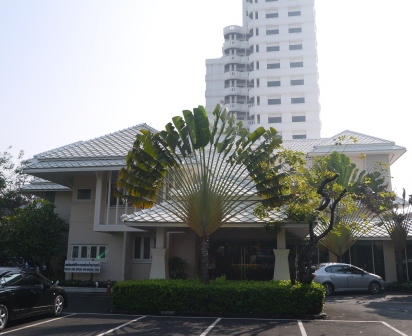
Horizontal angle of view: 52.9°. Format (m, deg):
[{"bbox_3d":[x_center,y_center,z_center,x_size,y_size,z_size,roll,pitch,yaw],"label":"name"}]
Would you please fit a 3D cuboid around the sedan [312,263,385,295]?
[{"bbox_3d":[6.977,5.655,21.206,4.400,1.470,1.700,3,-13,-12],"label":"sedan"}]

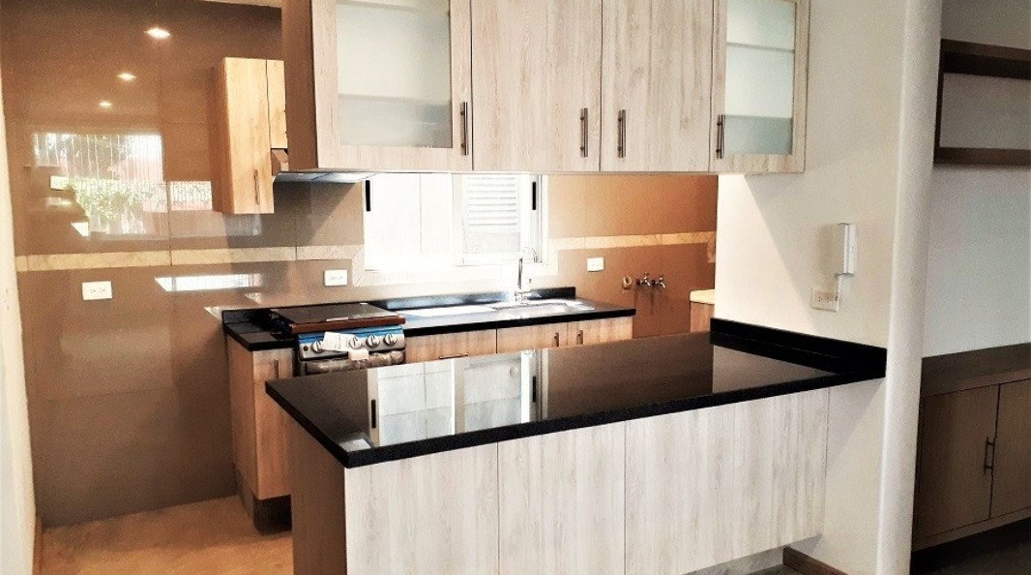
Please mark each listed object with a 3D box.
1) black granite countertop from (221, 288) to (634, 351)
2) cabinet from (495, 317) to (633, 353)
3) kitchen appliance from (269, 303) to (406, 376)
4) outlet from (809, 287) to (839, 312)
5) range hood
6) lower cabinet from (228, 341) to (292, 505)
[{"bbox_3d":[-0.391,0.136,4.251,2.085,0.101,0.625,-4,7,-29],"label":"black granite countertop"},{"bbox_3d":[0.144,0.496,4.607,0.855,0.696,0.590,-4,7,-29],"label":"cabinet"},{"bbox_3d":[-0.882,0.603,3.983,0.518,0.960,0.640,-4,7,-29],"label":"kitchen appliance"},{"bbox_3d":[1.179,0.044,3.087,0.012,0.082,0.124,-4,7,-29],"label":"outlet"},{"bbox_3d":[-0.939,-0.592,3.939,0.530,0.137,0.510,-4,7,-29],"label":"range hood"},{"bbox_3d":[-1.217,0.584,3.861,0.179,0.696,0.585,-4,7,-29],"label":"lower cabinet"}]

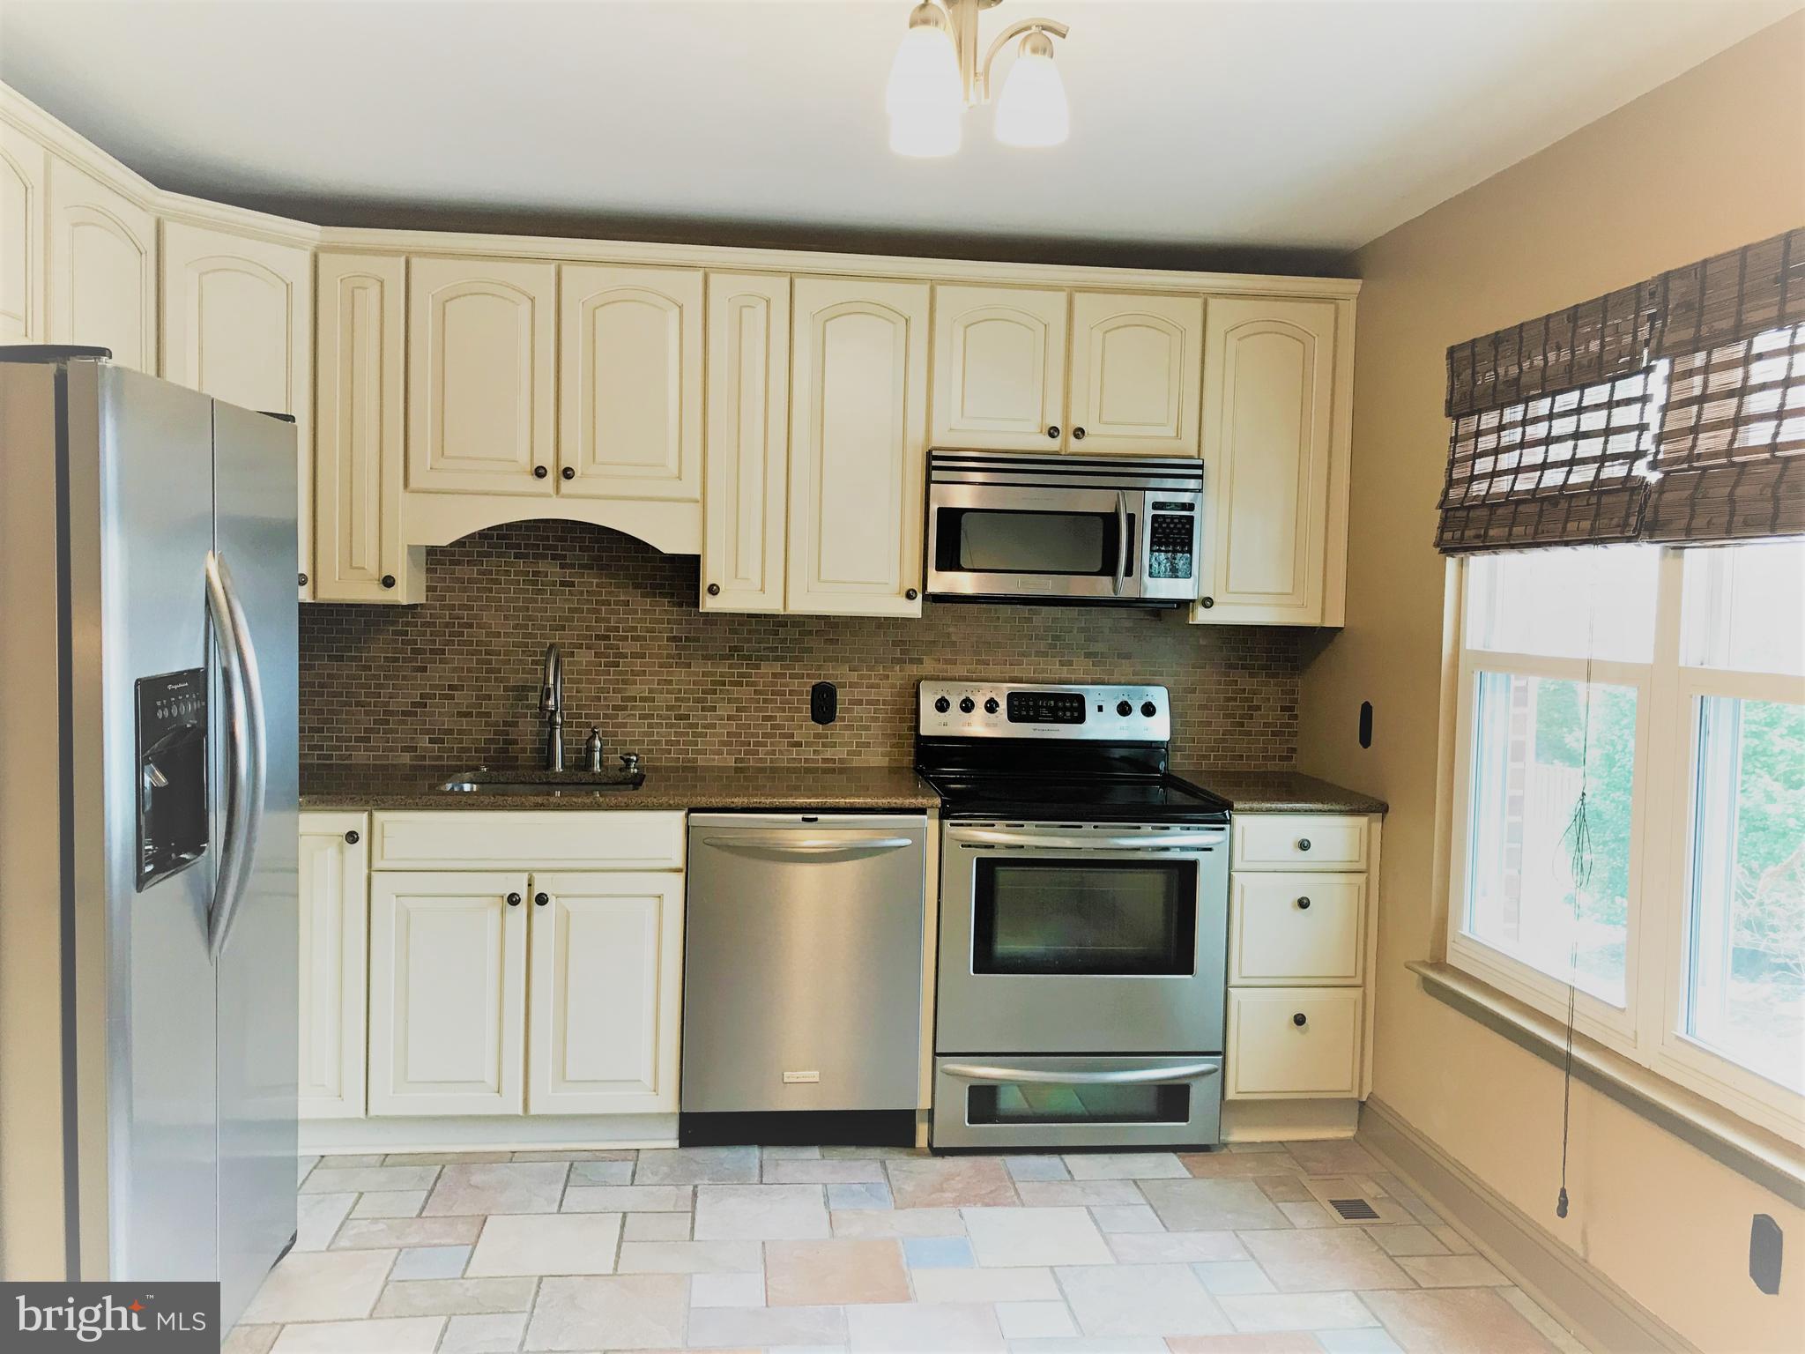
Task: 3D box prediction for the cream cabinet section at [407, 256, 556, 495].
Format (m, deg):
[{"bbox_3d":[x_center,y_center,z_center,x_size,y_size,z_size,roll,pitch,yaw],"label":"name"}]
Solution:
[{"bbox_3d":[-1.101,-0.782,3.834,0.369,0.605,0.025,1,3,-7],"label":"cream cabinet section"}]

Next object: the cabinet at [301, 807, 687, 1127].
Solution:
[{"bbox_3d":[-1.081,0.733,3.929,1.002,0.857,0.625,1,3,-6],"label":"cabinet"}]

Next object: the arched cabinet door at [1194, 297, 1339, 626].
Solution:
[{"bbox_3d":[1.010,-0.598,4.090,0.373,0.899,0.028,1,3,-6],"label":"arched cabinet door"}]

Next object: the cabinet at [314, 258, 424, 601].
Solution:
[{"bbox_3d":[-1.430,-0.654,3.966,0.227,0.905,0.323,1,3,-6],"label":"cabinet"}]

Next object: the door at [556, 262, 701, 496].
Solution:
[{"bbox_3d":[-0.720,-0.775,3.879,0.367,0.605,0.025,1,3,-7],"label":"door"}]

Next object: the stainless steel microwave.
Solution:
[{"bbox_3d":[0.426,-0.413,4.143,0.759,0.410,0.410,1,3,-6],"label":"stainless steel microwave"}]

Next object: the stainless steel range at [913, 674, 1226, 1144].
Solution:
[{"bbox_3d":[0.434,0.634,4.051,0.760,1.200,0.690,1,3,-6],"label":"stainless steel range"}]

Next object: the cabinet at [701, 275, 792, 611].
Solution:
[{"bbox_3d":[-0.438,-0.635,4.078,0.218,0.905,0.323,1,3,-6],"label":"cabinet"}]

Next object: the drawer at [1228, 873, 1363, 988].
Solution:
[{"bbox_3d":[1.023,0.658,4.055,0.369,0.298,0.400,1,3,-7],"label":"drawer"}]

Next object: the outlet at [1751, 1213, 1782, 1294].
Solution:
[{"bbox_3d":[1.426,0.958,2.416,0.008,0.130,0.074,1,3,-6],"label":"outlet"}]

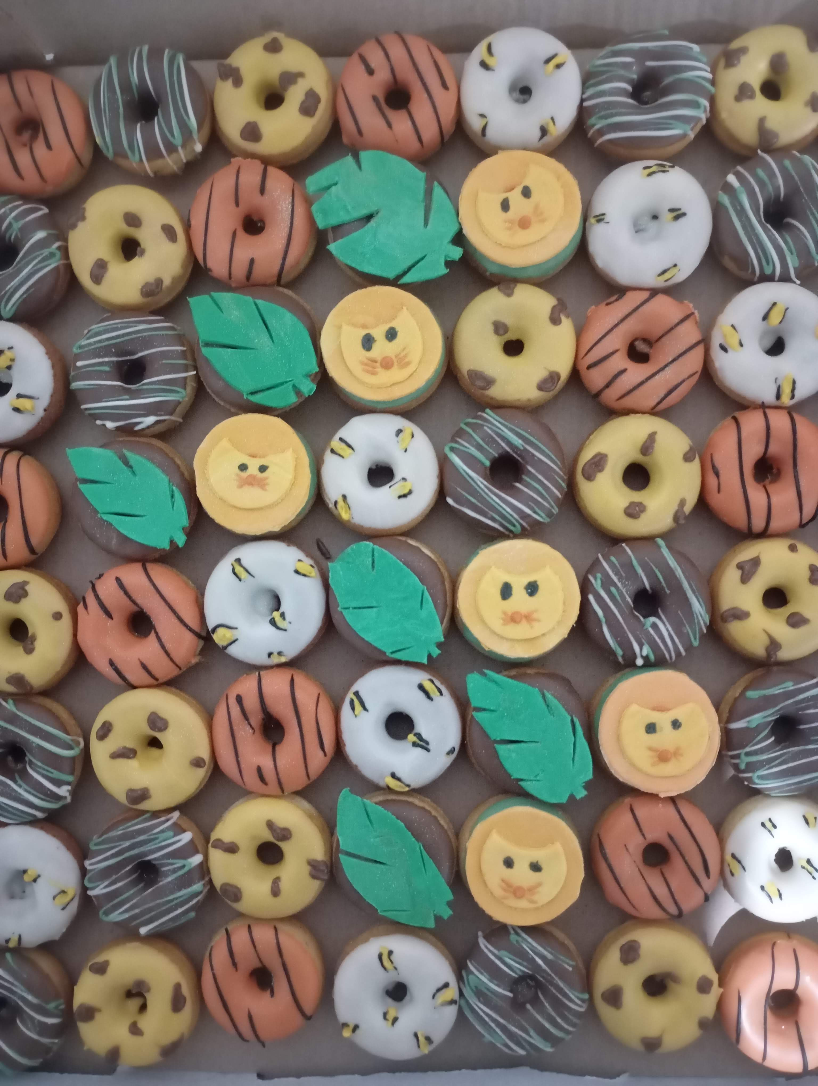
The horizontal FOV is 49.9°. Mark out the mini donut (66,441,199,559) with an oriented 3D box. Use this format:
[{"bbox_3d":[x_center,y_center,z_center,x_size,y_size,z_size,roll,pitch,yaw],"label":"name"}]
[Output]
[{"bbox_3d":[-0.124,-0.020,0.395,0.055,0.027,0.054,0,88,1],"label":"mini donut"}]

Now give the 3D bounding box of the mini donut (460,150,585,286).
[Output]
[{"bbox_3d":[0.048,-0.141,0.380,0.053,0.027,0.053,0,90,3],"label":"mini donut"}]

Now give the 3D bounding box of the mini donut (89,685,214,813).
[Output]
[{"bbox_3d":[-0.114,0.090,0.387,0.053,0.025,0.053,0,90,3],"label":"mini donut"}]

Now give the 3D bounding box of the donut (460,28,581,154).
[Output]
[{"bbox_3d":[0.053,-0.215,0.419,0.057,0.026,0.057,0,88,1],"label":"donut"}]

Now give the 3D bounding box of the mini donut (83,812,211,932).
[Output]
[{"bbox_3d":[-0.116,0.145,0.389,0.052,0.025,0.052,0,88,1],"label":"mini donut"}]

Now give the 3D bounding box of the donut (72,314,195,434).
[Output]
[{"bbox_3d":[-0.117,-0.072,0.373,0.052,0.022,0.052,0,86,3],"label":"donut"}]

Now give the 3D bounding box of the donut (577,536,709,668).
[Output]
[{"bbox_3d":[0.102,0.026,0.378,0.054,0.025,0.054,0,90,3],"label":"donut"}]

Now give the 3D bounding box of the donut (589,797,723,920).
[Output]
[{"bbox_3d":[0.108,0.137,0.386,0.053,0.025,0.052,0,88,1],"label":"donut"}]

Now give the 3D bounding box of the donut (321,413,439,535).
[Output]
[{"bbox_3d":[-0.013,-0.030,0.393,0.053,0.025,0.053,0,88,1],"label":"donut"}]

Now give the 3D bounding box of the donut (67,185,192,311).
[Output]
[{"bbox_3d":[-0.120,-0.126,0.377,0.052,0.022,0.052,0,86,3],"label":"donut"}]

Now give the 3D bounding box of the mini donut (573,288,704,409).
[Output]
[{"bbox_3d":[0.103,-0.086,0.394,0.055,0.025,0.053,0,88,1],"label":"mini donut"}]

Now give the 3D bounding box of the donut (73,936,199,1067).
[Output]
[{"bbox_3d":[-0.110,0.185,0.355,0.051,0.022,0.051,0,86,3],"label":"donut"}]

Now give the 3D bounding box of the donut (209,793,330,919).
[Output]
[{"bbox_3d":[-0.061,0.138,0.388,0.052,0.025,0.052,0,88,1],"label":"donut"}]

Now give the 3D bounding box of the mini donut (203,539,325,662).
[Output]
[{"bbox_3d":[-0.068,0.028,0.413,0.057,0.026,0.057,0,88,1],"label":"mini donut"}]

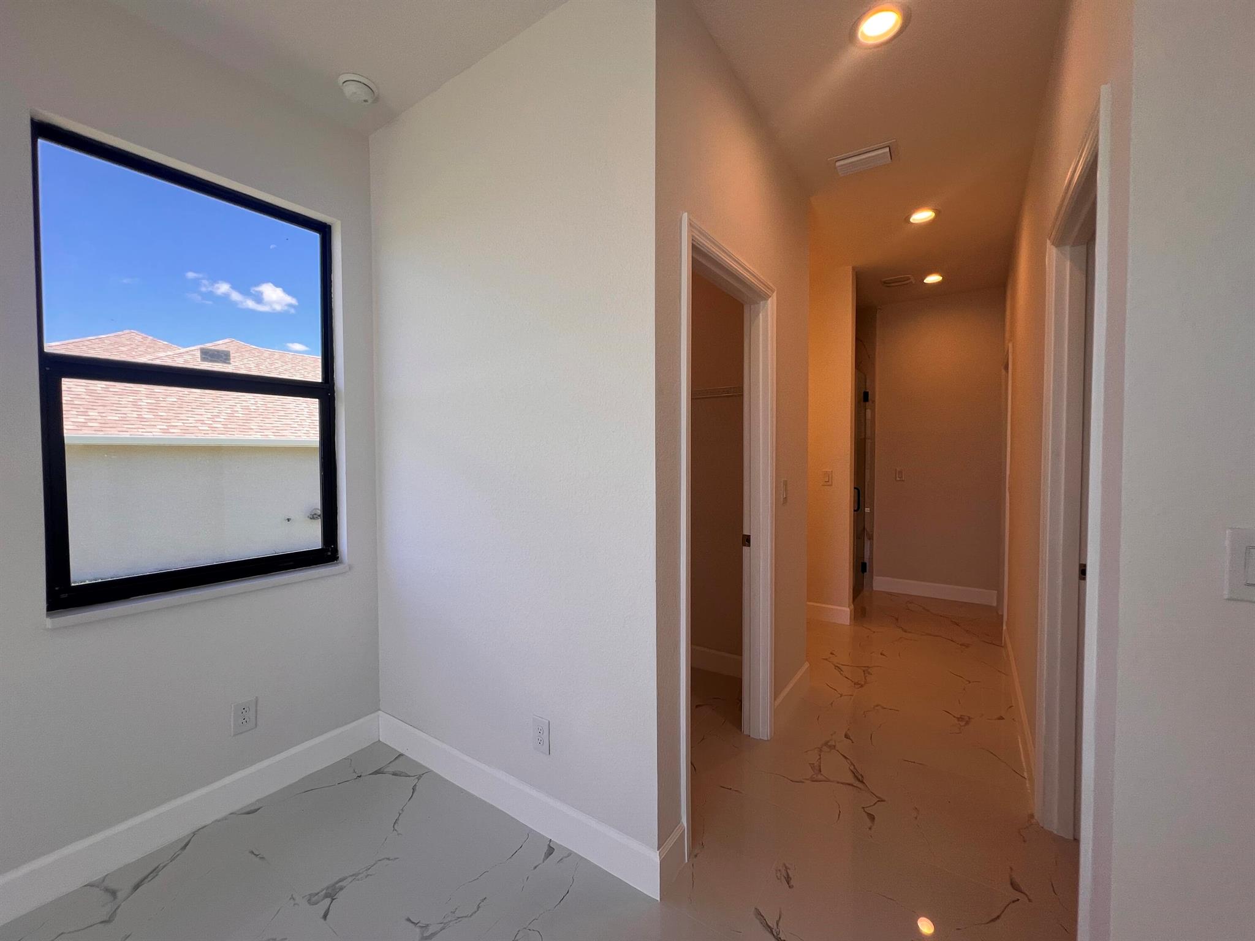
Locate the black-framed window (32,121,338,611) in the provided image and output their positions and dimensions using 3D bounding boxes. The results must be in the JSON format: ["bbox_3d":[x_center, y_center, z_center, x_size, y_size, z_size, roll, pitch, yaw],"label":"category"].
[{"bbox_3d":[-1.607,-0.331,1.831,0.070,1.530,0.850,1,2,36],"label":"black-framed window"}]

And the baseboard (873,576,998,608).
[{"bbox_3d":[2.938,1.159,4.545,1.000,0.132,0.016,1,2,35],"label":"baseboard"}]

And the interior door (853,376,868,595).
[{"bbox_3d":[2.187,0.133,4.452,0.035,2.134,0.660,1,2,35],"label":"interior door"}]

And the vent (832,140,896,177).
[{"bbox_3d":[1.179,-1.538,2.354,0.295,0.025,0.190,1,2,33],"label":"vent"}]

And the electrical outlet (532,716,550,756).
[{"bbox_3d":[-0.310,0.953,1.694,0.076,0.119,0.008,1,2,32],"label":"electrical outlet"}]

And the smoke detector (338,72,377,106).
[{"bbox_3d":[-1.063,-1.498,1.866,0.138,0.038,0.138,0,1,0],"label":"smoke detector"}]

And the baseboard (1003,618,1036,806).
[{"bbox_3d":[2.128,1.211,2.582,0.016,0.134,1.890,1,2,36],"label":"baseboard"}]

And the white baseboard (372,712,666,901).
[{"bbox_3d":[-0.531,1.222,1.833,1.498,0.142,0.016,1,2,32],"label":"white baseboard"}]

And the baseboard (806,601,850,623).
[{"bbox_3d":[1.630,1.160,3.870,0.360,0.142,0.016,1,2,35],"label":"baseboard"}]

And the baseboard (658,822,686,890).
[{"bbox_3d":[0.141,1.243,1.508,0.016,0.137,0.165,1,2,36],"label":"baseboard"}]

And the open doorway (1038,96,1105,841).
[{"bbox_3d":[1.305,0.245,1.324,0.140,2.107,0.854,1,2,35],"label":"open doorway"}]

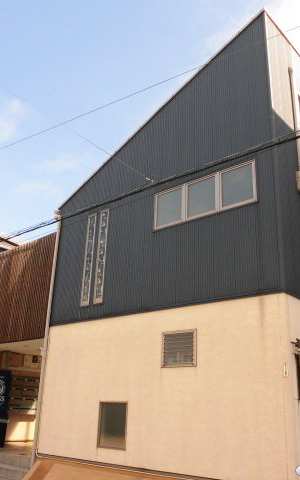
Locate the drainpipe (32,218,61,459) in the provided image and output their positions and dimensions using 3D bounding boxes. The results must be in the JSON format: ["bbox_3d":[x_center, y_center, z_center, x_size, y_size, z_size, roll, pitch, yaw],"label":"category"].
[{"bbox_3d":[-2.307,1.931,9.959,0.130,5.606,0.120,-15,-26,39],"label":"drainpipe"}]

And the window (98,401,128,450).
[{"bbox_3d":[-0.664,3.289,7.873,0.720,0.770,0.100,-15,-26,39],"label":"window"}]

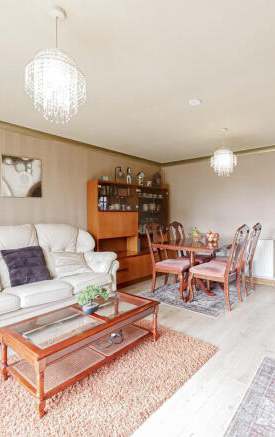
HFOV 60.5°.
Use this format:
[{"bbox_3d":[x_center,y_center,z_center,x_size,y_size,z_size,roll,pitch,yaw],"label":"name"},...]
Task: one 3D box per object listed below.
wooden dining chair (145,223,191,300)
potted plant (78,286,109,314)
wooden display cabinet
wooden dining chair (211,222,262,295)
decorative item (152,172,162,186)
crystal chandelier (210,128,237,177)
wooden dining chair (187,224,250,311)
[{"bbox_3d":[0.546,0.615,3.611,0.660,1.040,0.480,0,1,41],"label":"wooden dining chair"},{"bbox_3d":[-0.401,0.686,1.977,0.210,0.200,0.230,0,1,41],"label":"potted plant"},{"bbox_3d":[-0.075,0.260,4.319,0.350,1.740,1.890,0,1,41],"label":"wooden display cabinet"},{"bbox_3d":[1.538,0.611,3.668,0.660,1.030,0.470,0,1,41],"label":"wooden dining chair"},{"bbox_3d":[0.416,-0.782,4.930,0.170,0.310,0.190,0,1,41],"label":"decorative item"},{"bbox_3d":[1.183,-0.879,3.170,0.345,0.620,0.345,0,1,41],"label":"crystal chandelier"},{"bbox_3d":[1.087,0.617,3.159,0.660,1.040,0.470,0,1,41],"label":"wooden dining chair"}]

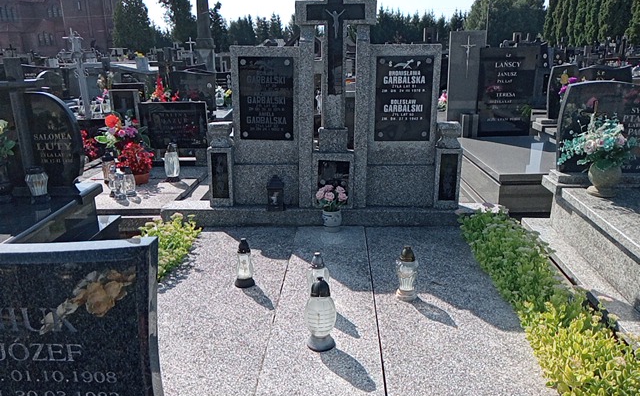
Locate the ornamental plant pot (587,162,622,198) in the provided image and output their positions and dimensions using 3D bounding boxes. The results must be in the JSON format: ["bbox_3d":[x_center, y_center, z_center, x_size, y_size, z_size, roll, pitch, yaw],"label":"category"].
[{"bbox_3d":[2.000,-0.133,3.649,0.230,0.225,0.230,1,15,3],"label":"ornamental plant pot"}]

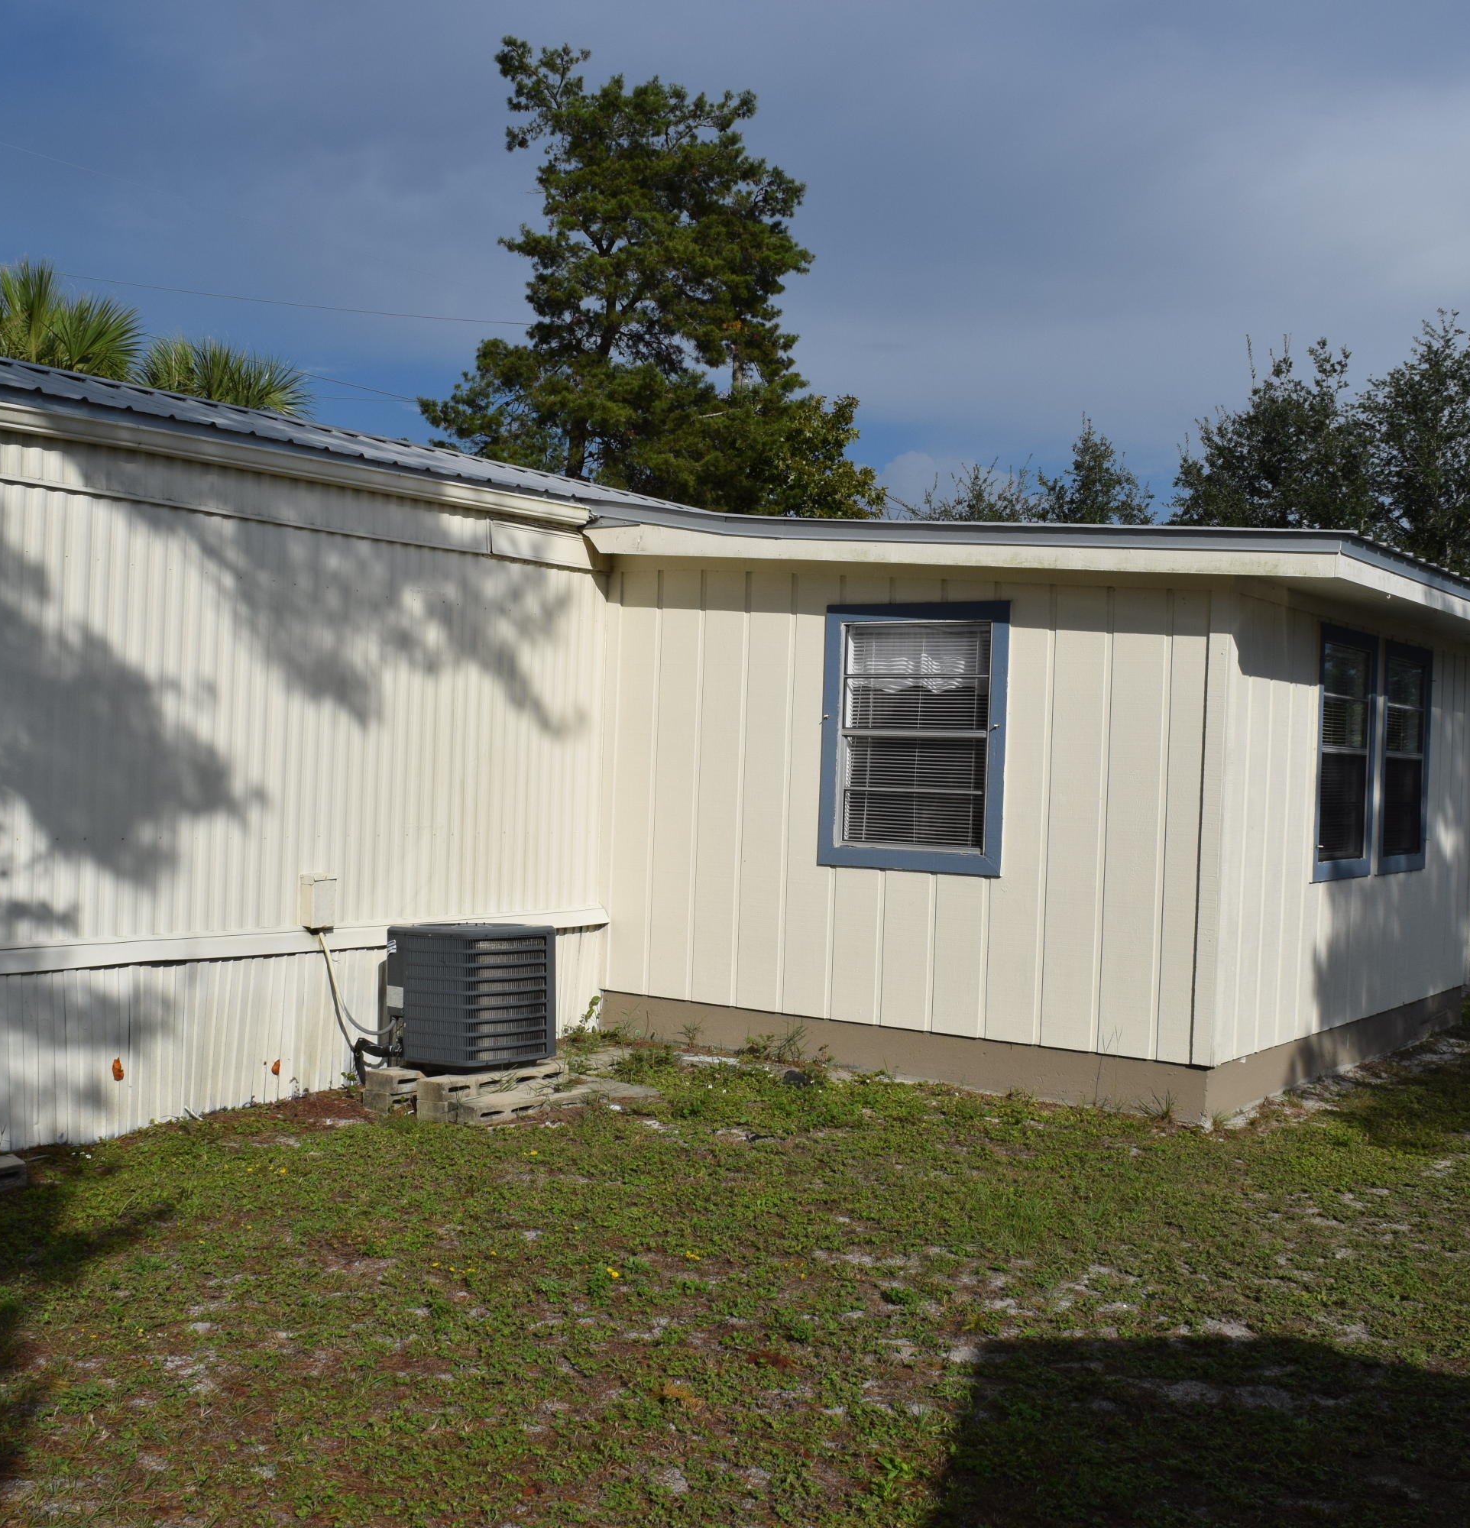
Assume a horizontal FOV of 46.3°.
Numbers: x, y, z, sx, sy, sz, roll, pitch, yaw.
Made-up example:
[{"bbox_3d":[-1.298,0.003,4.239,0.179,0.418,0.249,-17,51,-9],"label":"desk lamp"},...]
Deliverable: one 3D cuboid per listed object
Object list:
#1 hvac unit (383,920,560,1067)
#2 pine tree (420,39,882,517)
[{"bbox_3d":[-1.262,1.094,8.226,0.580,0.610,0.580,2,0,36],"label":"hvac unit"},{"bbox_3d":[-1.038,-4.347,24.498,6.500,11.840,6.000,2,0,-3],"label":"pine tree"}]

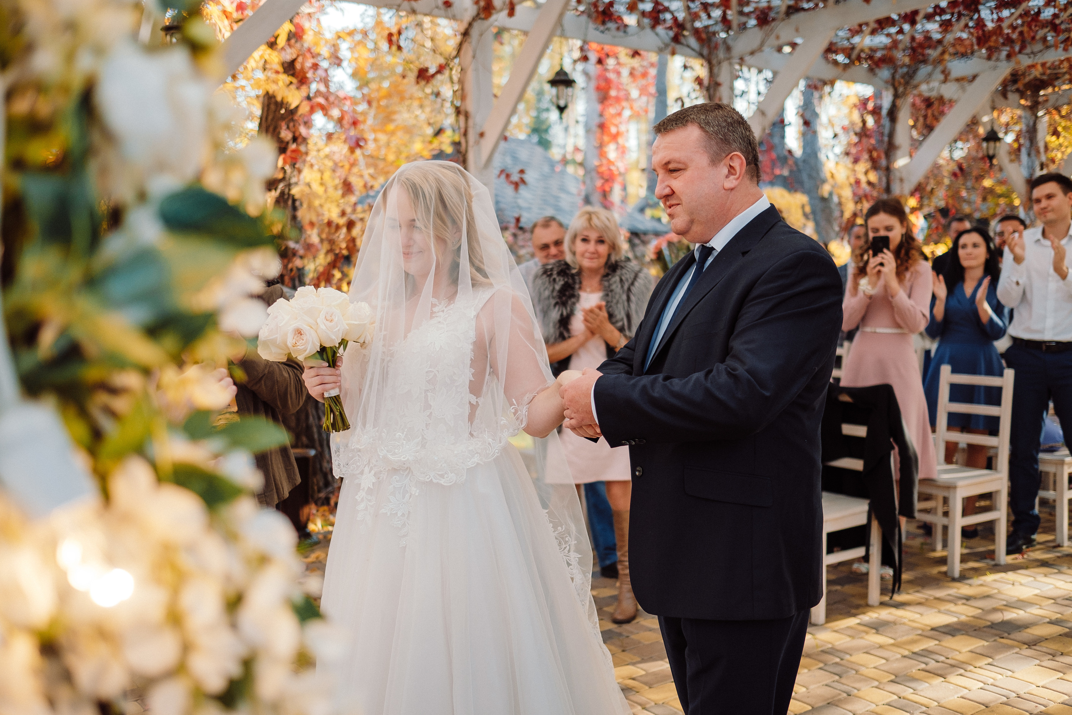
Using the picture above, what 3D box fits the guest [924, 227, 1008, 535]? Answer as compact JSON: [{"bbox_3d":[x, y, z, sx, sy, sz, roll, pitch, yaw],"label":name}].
[{"bbox_3d":[2.339,0.127,5.680,0.465,1.663,0.396,1,4,25],"label":"guest"}]

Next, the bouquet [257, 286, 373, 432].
[{"bbox_3d":[-0.439,0.006,2.090,0.230,0.285,0.225,-5,8,30],"label":"bouquet"}]

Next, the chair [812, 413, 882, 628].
[{"bbox_3d":[1.203,0.583,4.444,0.475,0.941,0.383,-4,5,-37],"label":"chair"}]

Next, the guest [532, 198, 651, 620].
[{"bbox_3d":[0.233,0.230,4.298,0.505,1.683,0.396,0,4,5],"label":"guest"}]

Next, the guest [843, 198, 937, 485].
[{"bbox_3d":[1.643,0.142,4.897,0.485,1.752,0.426,1,4,21],"label":"guest"}]

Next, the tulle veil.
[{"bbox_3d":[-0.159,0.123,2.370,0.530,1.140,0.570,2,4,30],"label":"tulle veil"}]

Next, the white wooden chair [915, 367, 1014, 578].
[{"bbox_3d":[2.017,0.533,5.076,0.475,0.941,0.383,-3,5,-35],"label":"white wooden chair"}]

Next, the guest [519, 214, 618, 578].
[{"bbox_3d":[0.109,0.179,4.923,0.515,1.703,0.356,-1,4,0],"label":"guest"}]

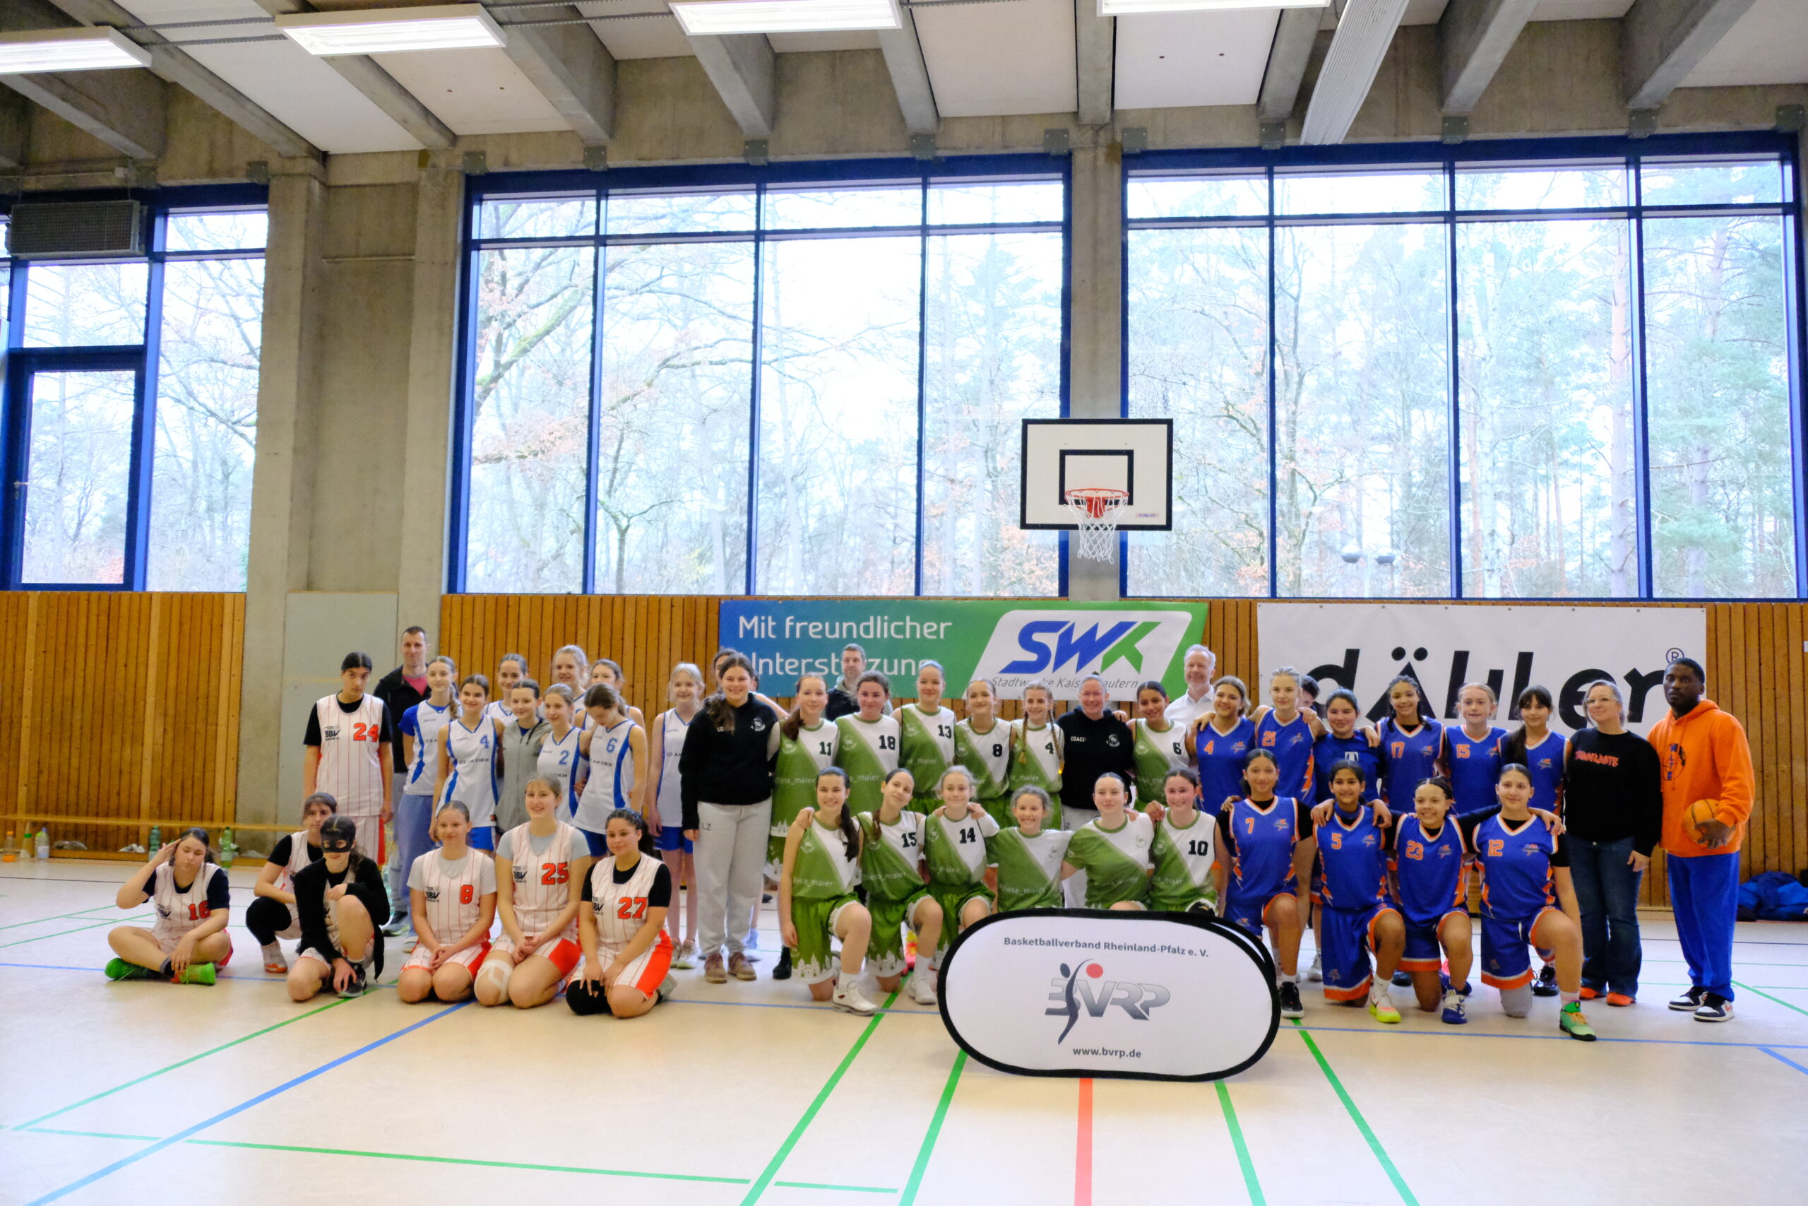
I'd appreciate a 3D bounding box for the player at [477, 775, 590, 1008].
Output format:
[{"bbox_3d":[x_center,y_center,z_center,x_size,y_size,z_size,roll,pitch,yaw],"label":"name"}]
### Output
[{"bbox_3d":[-1.832,1.425,7.097,0.520,1.080,0.720,1,-4,2],"label":"player"}]

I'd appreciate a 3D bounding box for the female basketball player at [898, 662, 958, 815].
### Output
[{"bbox_3d":[0.119,1.177,7.842,0.450,1.720,0.300,1,-4,1],"label":"female basketball player"}]

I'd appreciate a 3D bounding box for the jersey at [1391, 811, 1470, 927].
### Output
[{"bbox_3d":[2.619,1.331,7.000,0.390,0.560,0.280,-1,-5,20],"label":"jersey"}]

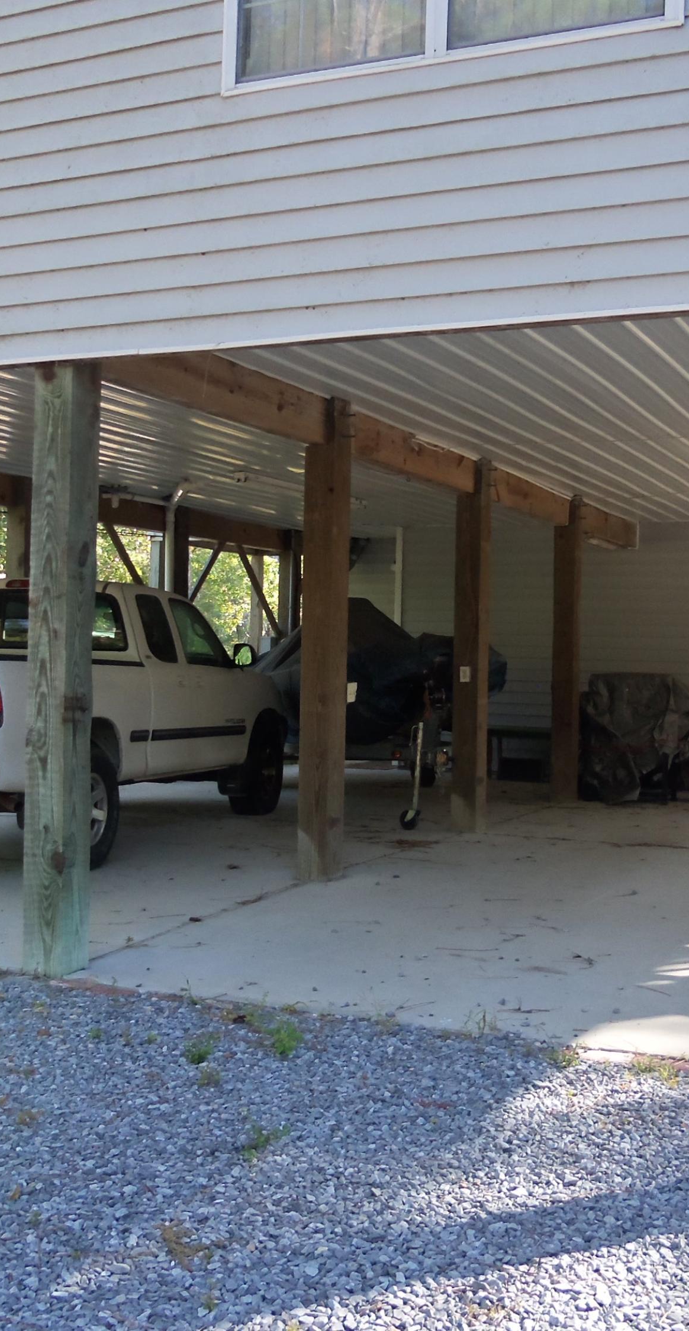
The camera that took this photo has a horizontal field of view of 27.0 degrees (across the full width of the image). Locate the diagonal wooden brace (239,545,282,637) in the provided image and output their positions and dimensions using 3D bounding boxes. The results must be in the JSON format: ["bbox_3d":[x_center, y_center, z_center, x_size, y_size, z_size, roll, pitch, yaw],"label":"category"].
[{"bbox_3d":[-0.968,-0.858,16.891,0.045,0.090,1.497,1,-44,25],"label":"diagonal wooden brace"}]

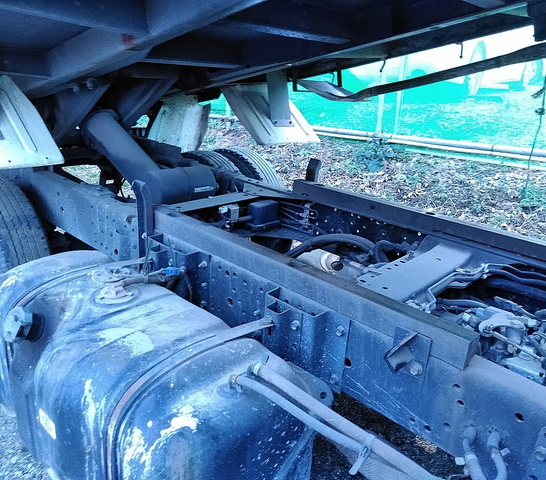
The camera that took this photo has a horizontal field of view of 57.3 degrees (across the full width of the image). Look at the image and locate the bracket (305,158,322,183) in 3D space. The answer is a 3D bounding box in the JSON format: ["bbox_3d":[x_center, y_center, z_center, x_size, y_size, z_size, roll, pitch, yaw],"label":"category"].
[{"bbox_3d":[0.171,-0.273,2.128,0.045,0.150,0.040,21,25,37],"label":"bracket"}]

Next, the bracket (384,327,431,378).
[{"bbox_3d":[0.235,0.231,0.944,0.082,0.092,0.101,21,25,37],"label":"bracket"}]

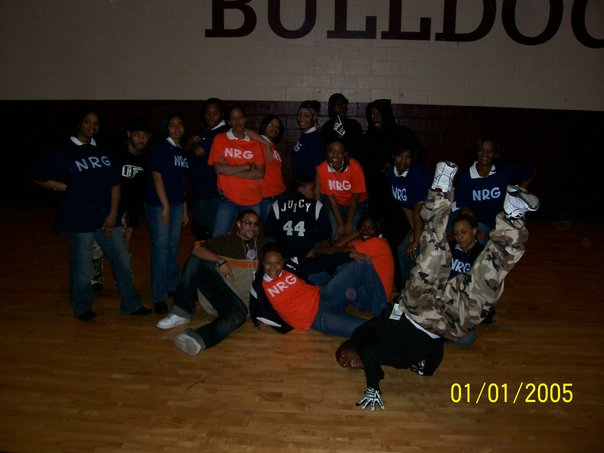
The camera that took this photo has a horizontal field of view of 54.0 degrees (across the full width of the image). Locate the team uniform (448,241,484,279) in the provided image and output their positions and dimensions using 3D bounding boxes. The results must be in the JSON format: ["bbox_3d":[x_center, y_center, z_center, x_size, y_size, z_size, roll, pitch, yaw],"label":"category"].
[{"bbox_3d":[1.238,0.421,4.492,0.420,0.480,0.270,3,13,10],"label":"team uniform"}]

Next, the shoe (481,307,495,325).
[{"bbox_3d":[1.490,0.694,4.791,0.100,0.110,0.260,-2,13,-12],"label":"shoe"}]

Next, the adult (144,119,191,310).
[{"bbox_3d":[-1.092,-0.110,4.815,0.430,1.630,0.320,-8,16,-37],"label":"adult"}]

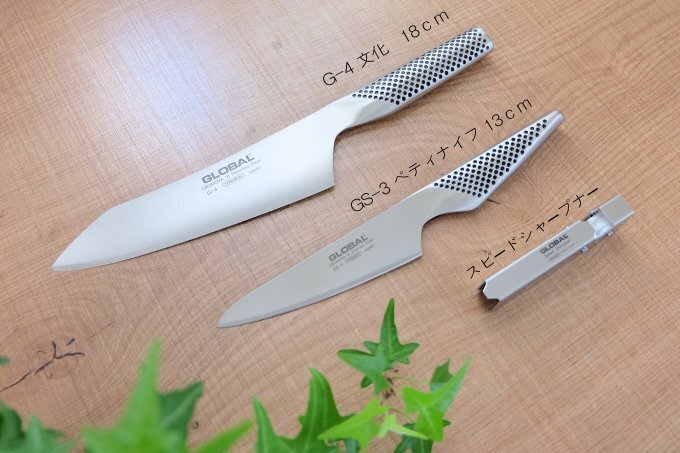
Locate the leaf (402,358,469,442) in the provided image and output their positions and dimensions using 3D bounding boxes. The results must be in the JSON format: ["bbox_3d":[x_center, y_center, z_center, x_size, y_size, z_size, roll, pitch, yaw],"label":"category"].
[{"bbox_3d":[0.049,0.084,0.323,0.040,0.012,0.032,-43,75,-10],"label":"leaf"}]

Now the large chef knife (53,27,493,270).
[{"bbox_3d":[-0.032,-0.042,0.410,0.314,0.021,0.056,-26,71,-7],"label":"large chef knife"}]

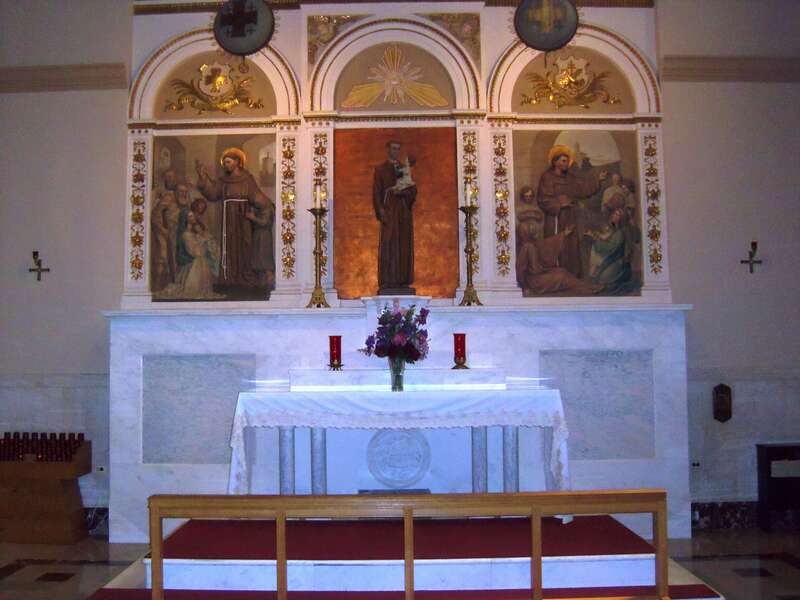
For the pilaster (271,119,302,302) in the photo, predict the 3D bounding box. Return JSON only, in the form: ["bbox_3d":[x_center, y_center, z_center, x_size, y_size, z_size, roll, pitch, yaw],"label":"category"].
[{"bbox_3d":[-1.031,-0.808,7.974,0.272,1.696,0.150,-1,-4,0],"label":"pilaster"}]

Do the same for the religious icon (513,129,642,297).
[{"bbox_3d":[1.627,-0.798,8.052,1.173,1.545,0.060,-1,-4,0],"label":"religious icon"}]

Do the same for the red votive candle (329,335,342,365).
[{"bbox_3d":[-0.511,0.415,7.008,0.110,0.263,0.110,-1,-4,0],"label":"red votive candle"}]

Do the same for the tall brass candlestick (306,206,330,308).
[{"bbox_3d":[-0.723,-0.382,7.795,0.213,0.902,0.200,-1,-4,0],"label":"tall brass candlestick"}]

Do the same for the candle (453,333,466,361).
[{"bbox_3d":[0.475,0.403,7.009,0.110,0.271,0.110,-1,-4,0],"label":"candle"}]

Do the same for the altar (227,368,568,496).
[{"bbox_3d":[-0.007,1.098,6.771,2.459,1.117,0.800,-1,-4,0],"label":"altar"}]

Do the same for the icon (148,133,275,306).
[{"bbox_3d":[-1.705,-0.752,8.051,1.146,1.545,0.060,-1,-4,0],"label":"icon"}]

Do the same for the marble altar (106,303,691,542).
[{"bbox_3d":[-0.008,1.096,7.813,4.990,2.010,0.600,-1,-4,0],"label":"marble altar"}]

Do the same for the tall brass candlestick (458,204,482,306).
[{"bbox_3d":[0.628,-0.391,7.794,0.209,0.902,0.200,-1,-4,0],"label":"tall brass candlestick"}]

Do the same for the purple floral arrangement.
[{"bbox_3d":[-0.027,0.256,6.718,0.520,0.474,0.440,-1,-4,0],"label":"purple floral arrangement"}]

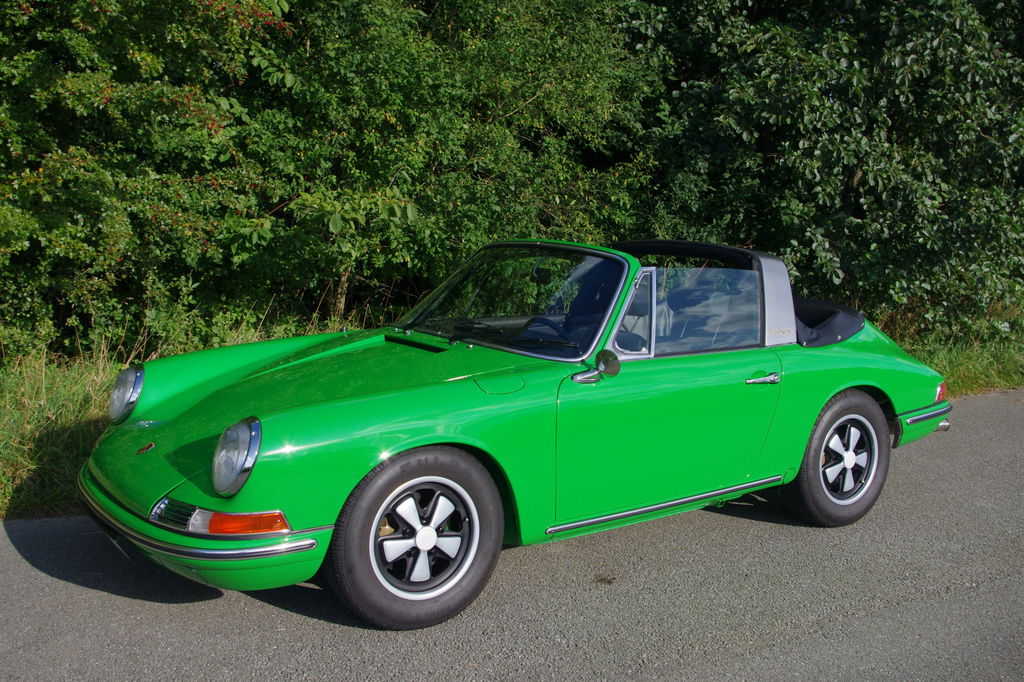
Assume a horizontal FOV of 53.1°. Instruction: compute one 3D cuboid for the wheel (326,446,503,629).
[{"bbox_3d":[-0.325,0.636,3.414,0.640,0.640,0.190,-3,8,-35],"label":"wheel"}]

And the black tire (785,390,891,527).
[{"bbox_3d":[1.480,0.528,4.686,0.640,0.640,0.190,-3,8,-35],"label":"black tire"}]

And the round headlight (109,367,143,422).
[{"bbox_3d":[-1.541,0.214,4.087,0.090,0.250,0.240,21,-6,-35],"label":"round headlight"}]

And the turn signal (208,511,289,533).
[{"bbox_3d":[-0.798,0.545,3.068,0.235,0.060,0.060,1,7,-5],"label":"turn signal"}]

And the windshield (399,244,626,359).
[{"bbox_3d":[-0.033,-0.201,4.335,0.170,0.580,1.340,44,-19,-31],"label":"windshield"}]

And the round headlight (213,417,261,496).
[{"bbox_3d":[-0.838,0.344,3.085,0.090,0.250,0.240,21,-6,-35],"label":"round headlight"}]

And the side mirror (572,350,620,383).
[{"bbox_3d":[0.306,0.091,3.661,0.120,0.130,0.150,6,8,37],"label":"side mirror"}]

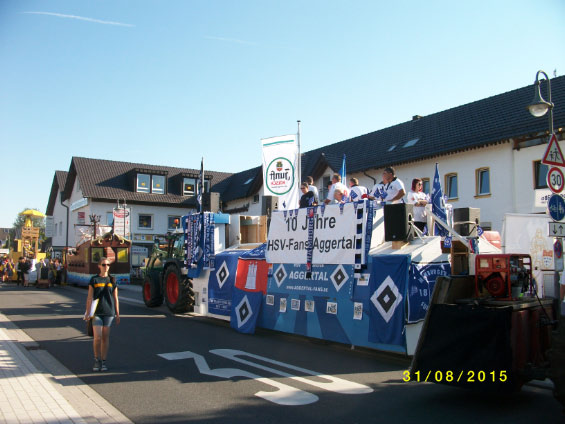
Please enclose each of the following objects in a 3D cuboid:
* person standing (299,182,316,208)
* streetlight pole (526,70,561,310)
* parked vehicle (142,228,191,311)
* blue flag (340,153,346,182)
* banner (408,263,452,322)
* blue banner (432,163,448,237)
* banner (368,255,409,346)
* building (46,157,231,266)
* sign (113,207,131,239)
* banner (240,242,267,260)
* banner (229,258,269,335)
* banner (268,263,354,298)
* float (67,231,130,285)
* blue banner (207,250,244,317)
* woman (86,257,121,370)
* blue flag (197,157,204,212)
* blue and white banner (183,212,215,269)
[{"bbox_3d":[0.508,0.221,10.424,0.360,1.660,0.480,3,-6,-32],"label":"person standing"},{"bbox_3d":[5.980,-0.276,11.427,0.750,5.900,0.500,2,-6,-25],"label":"streetlight pole"},{"bbox_3d":[-3.170,1.930,17.322,2.250,2.660,4.100,3,-6,-37],"label":"parked vehicle"},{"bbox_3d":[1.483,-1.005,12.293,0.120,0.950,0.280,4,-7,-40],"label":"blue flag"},{"bbox_3d":[2.688,1.424,9.086,1.420,1.050,0.050,4,-7,-40],"label":"banner"},{"bbox_3d":[2.765,-0.219,8.857,0.180,1.320,0.320,5,-7,-42],"label":"blue banner"},{"bbox_3d":[1.727,1.452,8.337,0.060,1.460,0.780,5,-7,-42],"label":"banner"},{"bbox_3d":[-13.116,1.090,46.705,14.000,9.700,14.600,4,-6,-35],"label":"building"},{"bbox_3d":[-11.136,0.832,35.071,1.220,2.100,0.150,1,-5,-16],"label":"sign"},{"bbox_3d":[-0.667,0.890,11.257,0.250,0.400,0.980,5,-7,-42],"label":"banner"},{"bbox_3d":[-0.736,1.783,10.953,0.120,1.650,1.200,5,-7,-42],"label":"banner"},{"bbox_3d":[0.520,1.394,10.524,0.040,0.730,2.580,4,-7,-40],"label":"banner"},{"bbox_3d":[-11.502,2.889,31.512,2.500,3.300,4.600,4,-7,-39],"label":"float"},{"bbox_3d":[-1.351,1.650,11.719,0.080,1.470,1.200,5,-7,-42],"label":"blue banner"},{"bbox_3d":[-2.668,1.520,7.558,0.520,1.680,0.360,2,-6,-17],"label":"woman"},{"bbox_3d":[-2.228,-0.720,13.750,0.150,1.520,0.300,4,-7,-40],"label":"blue flag"},{"bbox_3d":[-2.315,0.781,13.828,0.100,1.530,1.650,4,-7,-40],"label":"blue and white banner"}]

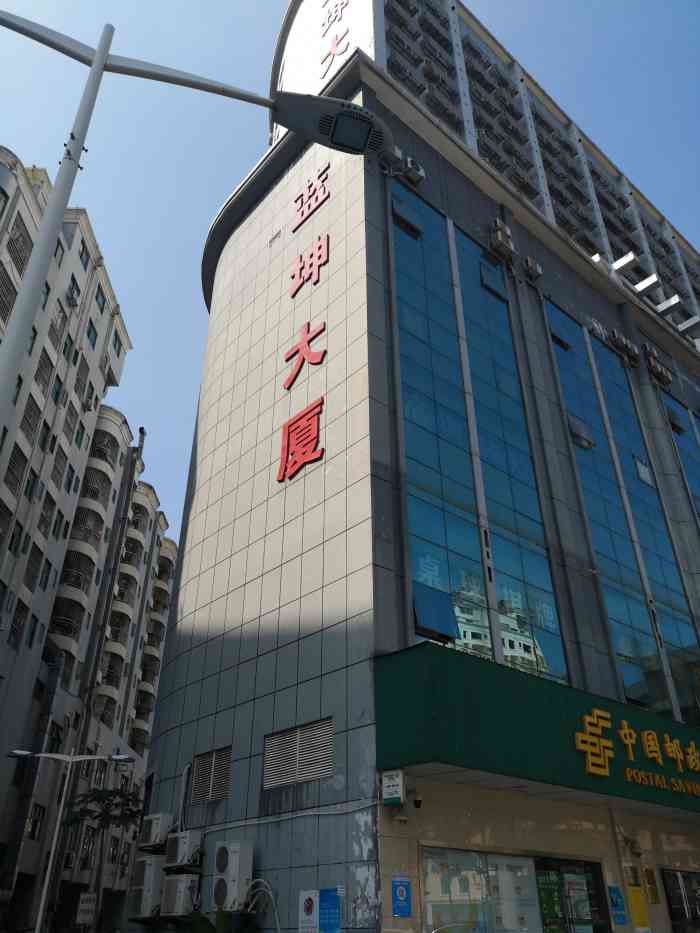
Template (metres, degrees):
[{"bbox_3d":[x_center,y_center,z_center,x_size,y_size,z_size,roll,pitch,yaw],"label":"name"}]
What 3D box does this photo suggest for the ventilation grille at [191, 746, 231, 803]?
[{"bbox_3d":[-3.255,7.261,17.120,0.100,1.079,1.692,25,-40,-34],"label":"ventilation grille"}]

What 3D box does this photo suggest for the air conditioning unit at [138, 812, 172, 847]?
[{"bbox_3d":[-4.719,8.811,17.651,0.320,0.620,0.870,25,-40,-34],"label":"air conditioning unit"}]

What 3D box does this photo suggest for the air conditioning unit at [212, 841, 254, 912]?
[{"bbox_3d":[-2.361,8.313,14.758,0.340,1.200,0.940,25,-40,-34],"label":"air conditioning unit"}]

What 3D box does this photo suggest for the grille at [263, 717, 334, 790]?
[{"bbox_3d":[-1.095,5.943,15.033,0.100,1.100,2.359,25,-40,-34],"label":"grille"}]

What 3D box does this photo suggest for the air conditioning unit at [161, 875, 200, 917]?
[{"bbox_3d":[-3.690,9.373,15.884,0.340,0.720,0.940,25,-40,-34],"label":"air conditioning unit"}]

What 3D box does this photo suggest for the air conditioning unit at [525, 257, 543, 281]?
[{"bbox_3d":[7.121,-7.657,28.145,0.780,0.560,0.290,25,-40,-34],"label":"air conditioning unit"}]

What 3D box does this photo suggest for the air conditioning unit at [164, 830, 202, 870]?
[{"bbox_3d":[-3.729,8.654,16.402,0.330,0.690,0.920,25,-40,-34],"label":"air conditioning unit"}]

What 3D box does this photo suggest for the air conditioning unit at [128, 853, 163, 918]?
[{"bbox_3d":[-4.780,9.855,17.063,0.330,1.210,0.940,25,-40,-34],"label":"air conditioning unit"}]

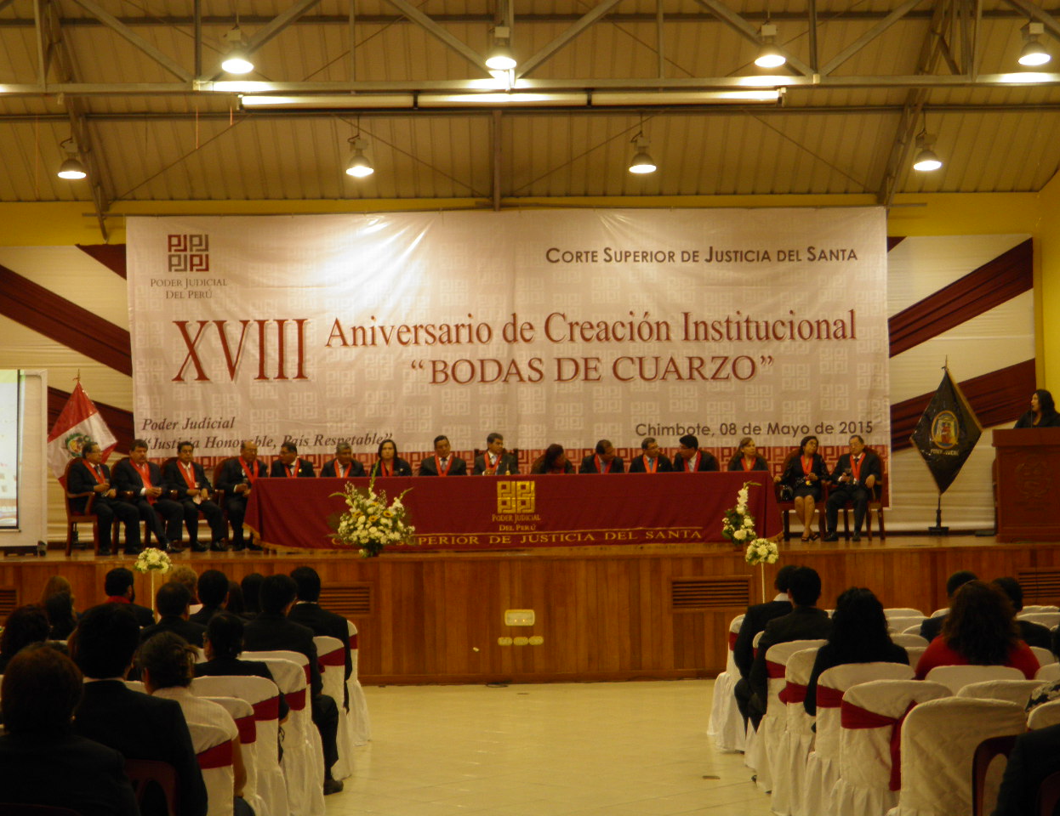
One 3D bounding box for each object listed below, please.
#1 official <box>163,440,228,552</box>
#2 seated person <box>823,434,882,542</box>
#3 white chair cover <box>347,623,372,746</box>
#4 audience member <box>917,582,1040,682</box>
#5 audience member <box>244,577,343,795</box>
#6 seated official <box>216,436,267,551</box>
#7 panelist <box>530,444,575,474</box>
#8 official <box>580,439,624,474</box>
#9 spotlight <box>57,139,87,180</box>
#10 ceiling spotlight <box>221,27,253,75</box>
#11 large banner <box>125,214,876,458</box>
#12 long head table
[{"bbox_3d":[-3.787,1.007,22.081,0.600,1.278,0.850,0,-3,-22],"label":"official"},{"bbox_3d":[3.854,0.955,23.279,0.560,1.260,0.780,-2,-3,22],"label":"seated person"},{"bbox_3d":[-1.346,1.850,13.228,0.470,0.880,0.570,-1,-3,0],"label":"white chair cover"},{"bbox_3d":[1.972,1.417,8.912,0.560,1.250,0.820,-1,-3,0],"label":"audience member"},{"bbox_3d":[-1.253,1.507,10.316,0.500,1.250,0.860,-1,-3,7],"label":"audience member"},{"bbox_3d":[-3.162,0.950,21.431,0.580,1.240,0.820,0,-3,-22],"label":"seated official"},{"bbox_3d":[0.259,0.967,21.779,0.560,1.150,0.800,0,-3,-15],"label":"panelist"},{"bbox_3d":[0.822,0.943,21.730,0.530,1.210,0.760,0,-3,-8],"label":"official"},{"bbox_3d":[-6.043,-3.316,25.726,0.385,0.492,0.385,-1,-3,-2],"label":"spotlight"},{"bbox_3d":[-3.217,-3.918,21.411,0.345,0.528,0.345,-1,-3,0],"label":"ceiling spotlight"},{"bbox_3d":[-0.280,-0.655,25.670,9.950,3.930,0.060,-1,-3,-2],"label":"large banner"},{"bbox_3d":[-0.160,1.137,20.819,5.550,0.790,0.800,-1,-3,-3],"label":"long head table"}]

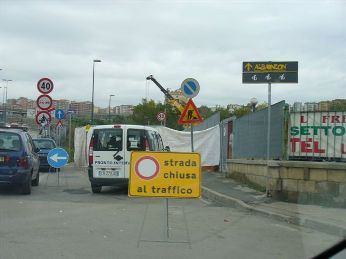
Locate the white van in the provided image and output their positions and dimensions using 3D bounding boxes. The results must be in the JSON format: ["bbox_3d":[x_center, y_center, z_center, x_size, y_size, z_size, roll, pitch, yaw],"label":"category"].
[{"bbox_3d":[-1.147,0.884,14.607,1.720,1.820,4.200,0,-2,8],"label":"white van"}]

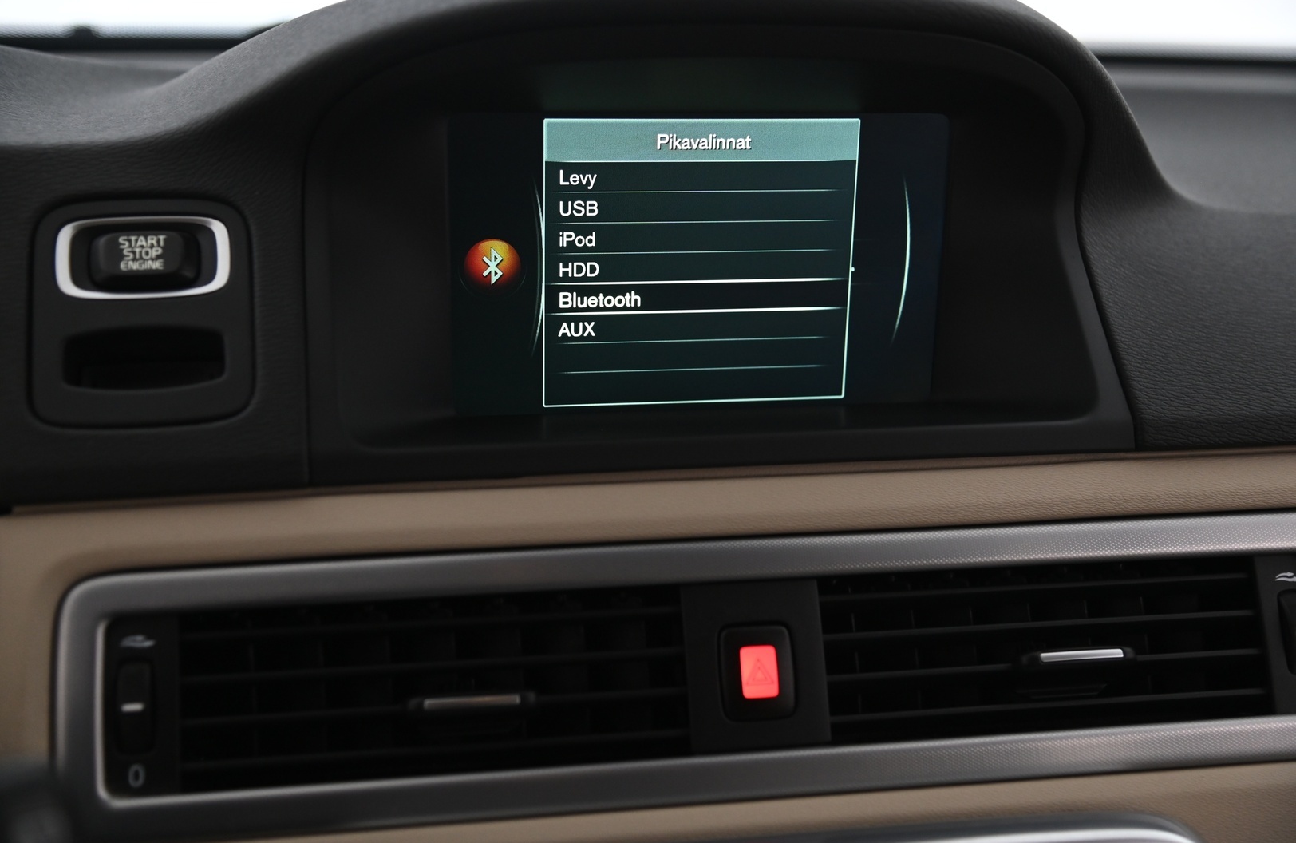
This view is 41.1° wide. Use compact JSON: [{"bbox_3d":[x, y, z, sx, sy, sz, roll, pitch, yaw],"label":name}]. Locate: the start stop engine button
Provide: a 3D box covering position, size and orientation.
[{"bbox_3d":[-0.140,-0.045,0.481,0.030,0.007,0.017,-3,64,-12],"label":"start stop engine button"}]

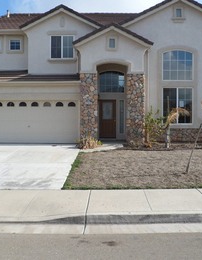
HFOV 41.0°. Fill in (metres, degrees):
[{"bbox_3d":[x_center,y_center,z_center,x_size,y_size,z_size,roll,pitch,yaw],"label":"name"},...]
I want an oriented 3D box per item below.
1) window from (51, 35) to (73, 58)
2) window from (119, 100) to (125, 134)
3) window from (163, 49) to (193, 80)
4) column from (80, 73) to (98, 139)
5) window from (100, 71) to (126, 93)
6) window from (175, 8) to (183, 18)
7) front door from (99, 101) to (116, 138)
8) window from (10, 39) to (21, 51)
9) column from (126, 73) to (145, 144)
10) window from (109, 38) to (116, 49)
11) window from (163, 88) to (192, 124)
[{"bbox_3d":[-1.960,-4.154,13.594,1.165,1.182,0.100,0,2,0],"label":"window"},{"bbox_3d":[1.085,-0.658,14.126,0.313,1.782,0.080,0,2,0],"label":"window"},{"bbox_3d":[3.830,-3.199,13.504,1.514,1.524,0.100,0,1,0],"label":"window"},{"bbox_3d":[-0.575,-1.039,13.450,0.860,3.435,0.800,0,1,-1],"label":"column"},{"bbox_3d":[0.567,-2.500,14.079,1.360,1.126,0.100,0,2,0],"label":"window"},{"bbox_3d":[3.874,-5.802,13.464,0.387,0.487,0.100,0,1,0],"label":"window"},{"bbox_3d":[0.340,-0.555,14.145,0.939,2.023,0.100,0,2,0],"label":"front door"},{"bbox_3d":[-4.522,-4.488,14.334,0.571,0.608,0.100,0,1,0],"label":"window"},{"bbox_3d":[1.669,-1.007,13.450,0.855,3.498,0.800,0,1,-1],"label":"column"},{"bbox_3d":[0.536,-4.029,12.627,0.372,0.461,0.100,0,2,0],"label":"window"},{"bbox_3d":[3.839,-1.184,13.534,1.518,1.817,0.100,0,1,0],"label":"window"}]

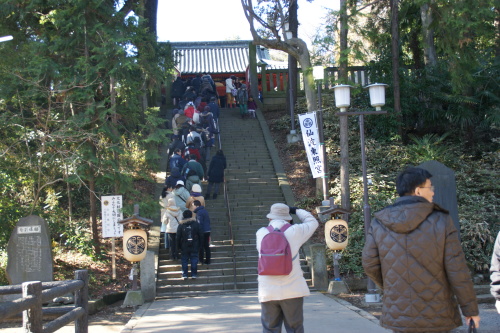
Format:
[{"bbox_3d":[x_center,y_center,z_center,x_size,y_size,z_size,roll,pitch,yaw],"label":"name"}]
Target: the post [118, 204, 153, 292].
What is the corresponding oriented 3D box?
[{"bbox_3d":[-2.388,1.693,13.032,0.700,1.801,0.520,-1,-7,-9],"label":"post"}]

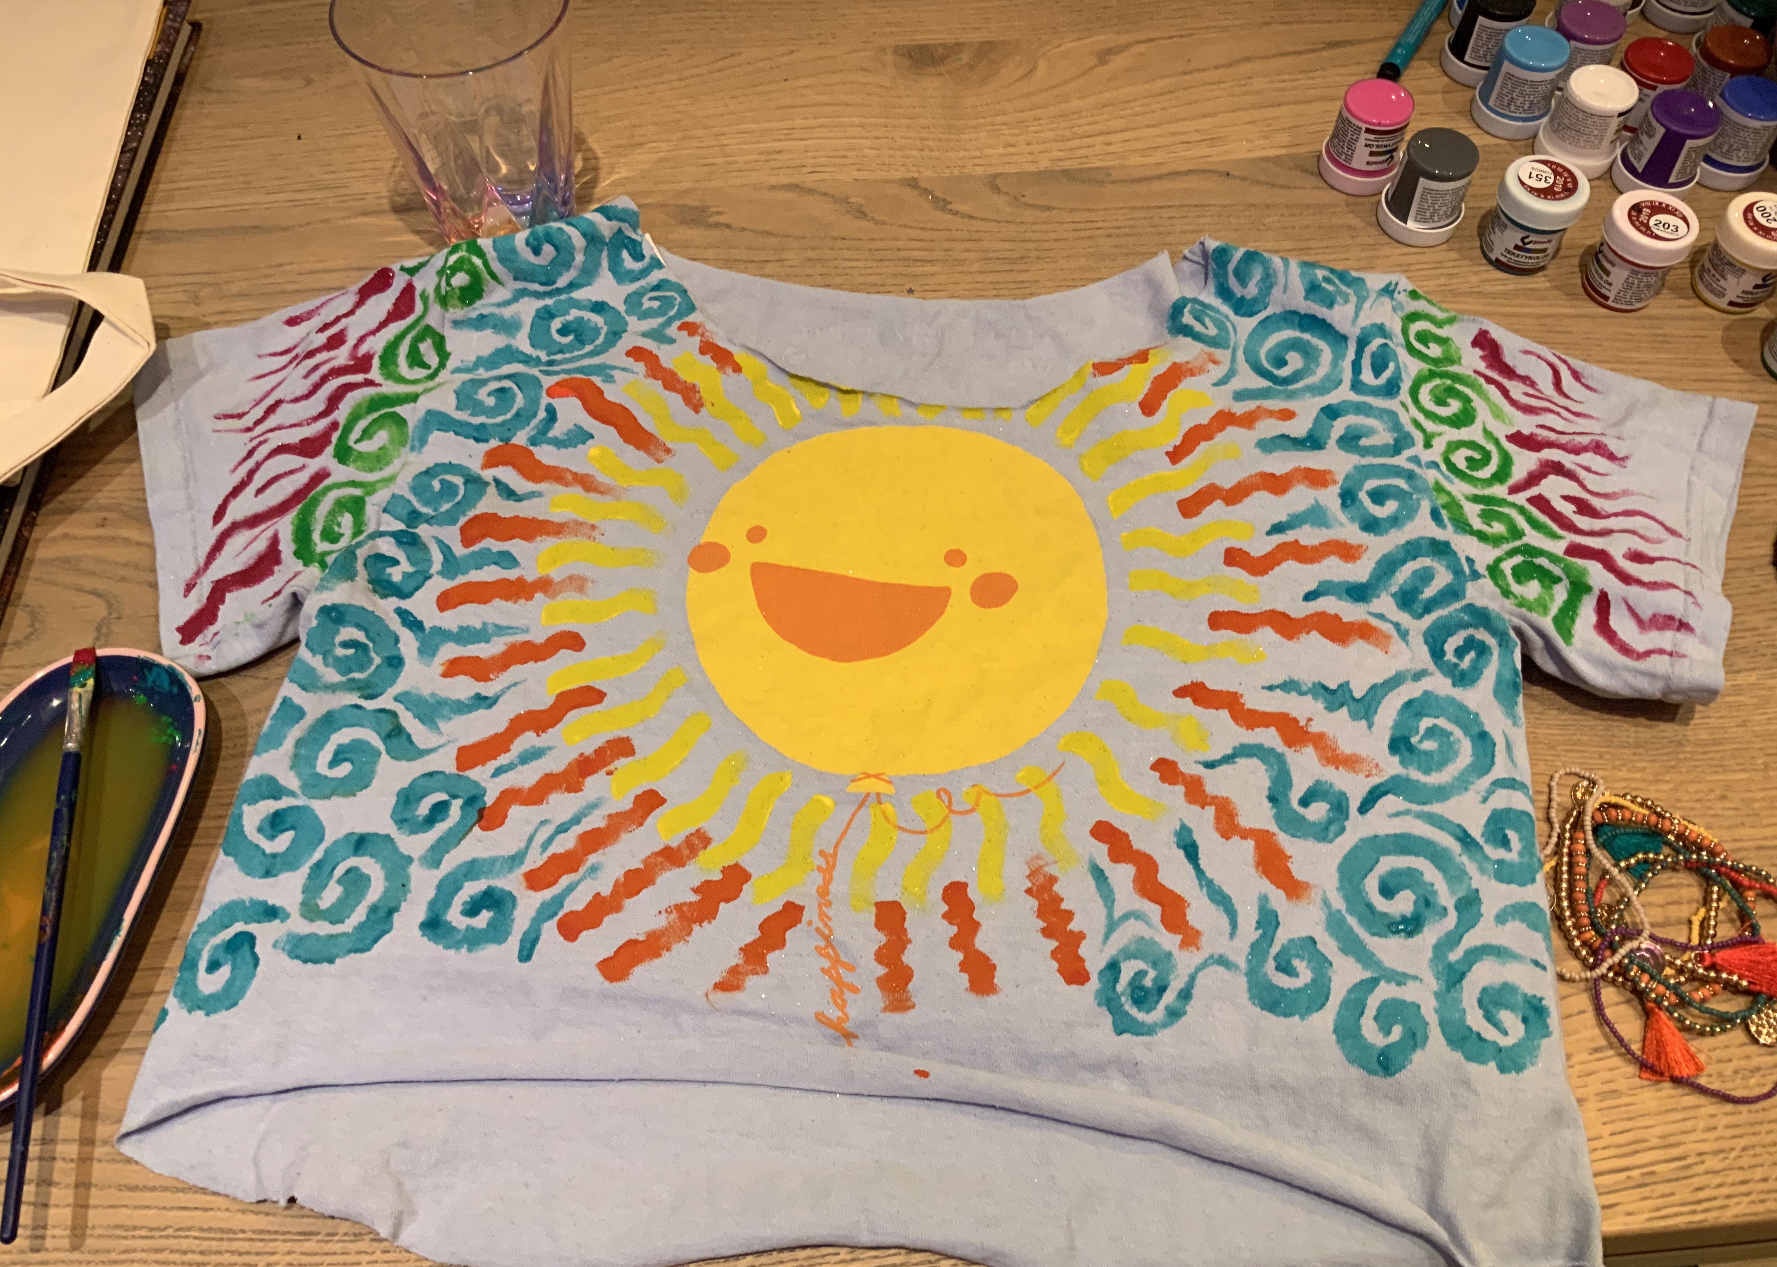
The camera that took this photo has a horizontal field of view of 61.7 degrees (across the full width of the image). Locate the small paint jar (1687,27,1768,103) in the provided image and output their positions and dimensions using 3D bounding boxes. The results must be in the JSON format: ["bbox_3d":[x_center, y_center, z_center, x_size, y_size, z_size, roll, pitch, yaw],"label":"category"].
[{"bbox_3d":[0.490,-0.325,0.877,0.045,0.047,0.045,0,59,0],"label":"small paint jar"}]

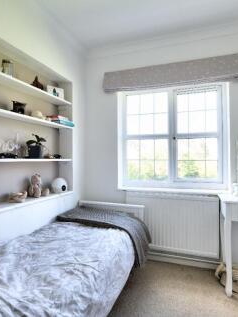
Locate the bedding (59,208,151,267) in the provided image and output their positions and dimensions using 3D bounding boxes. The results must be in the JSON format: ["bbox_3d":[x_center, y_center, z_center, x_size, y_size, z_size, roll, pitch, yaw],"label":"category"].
[{"bbox_3d":[-0.148,0.735,1.980,0.845,0.366,0.448,0,0,20],"label":"bedding"}]

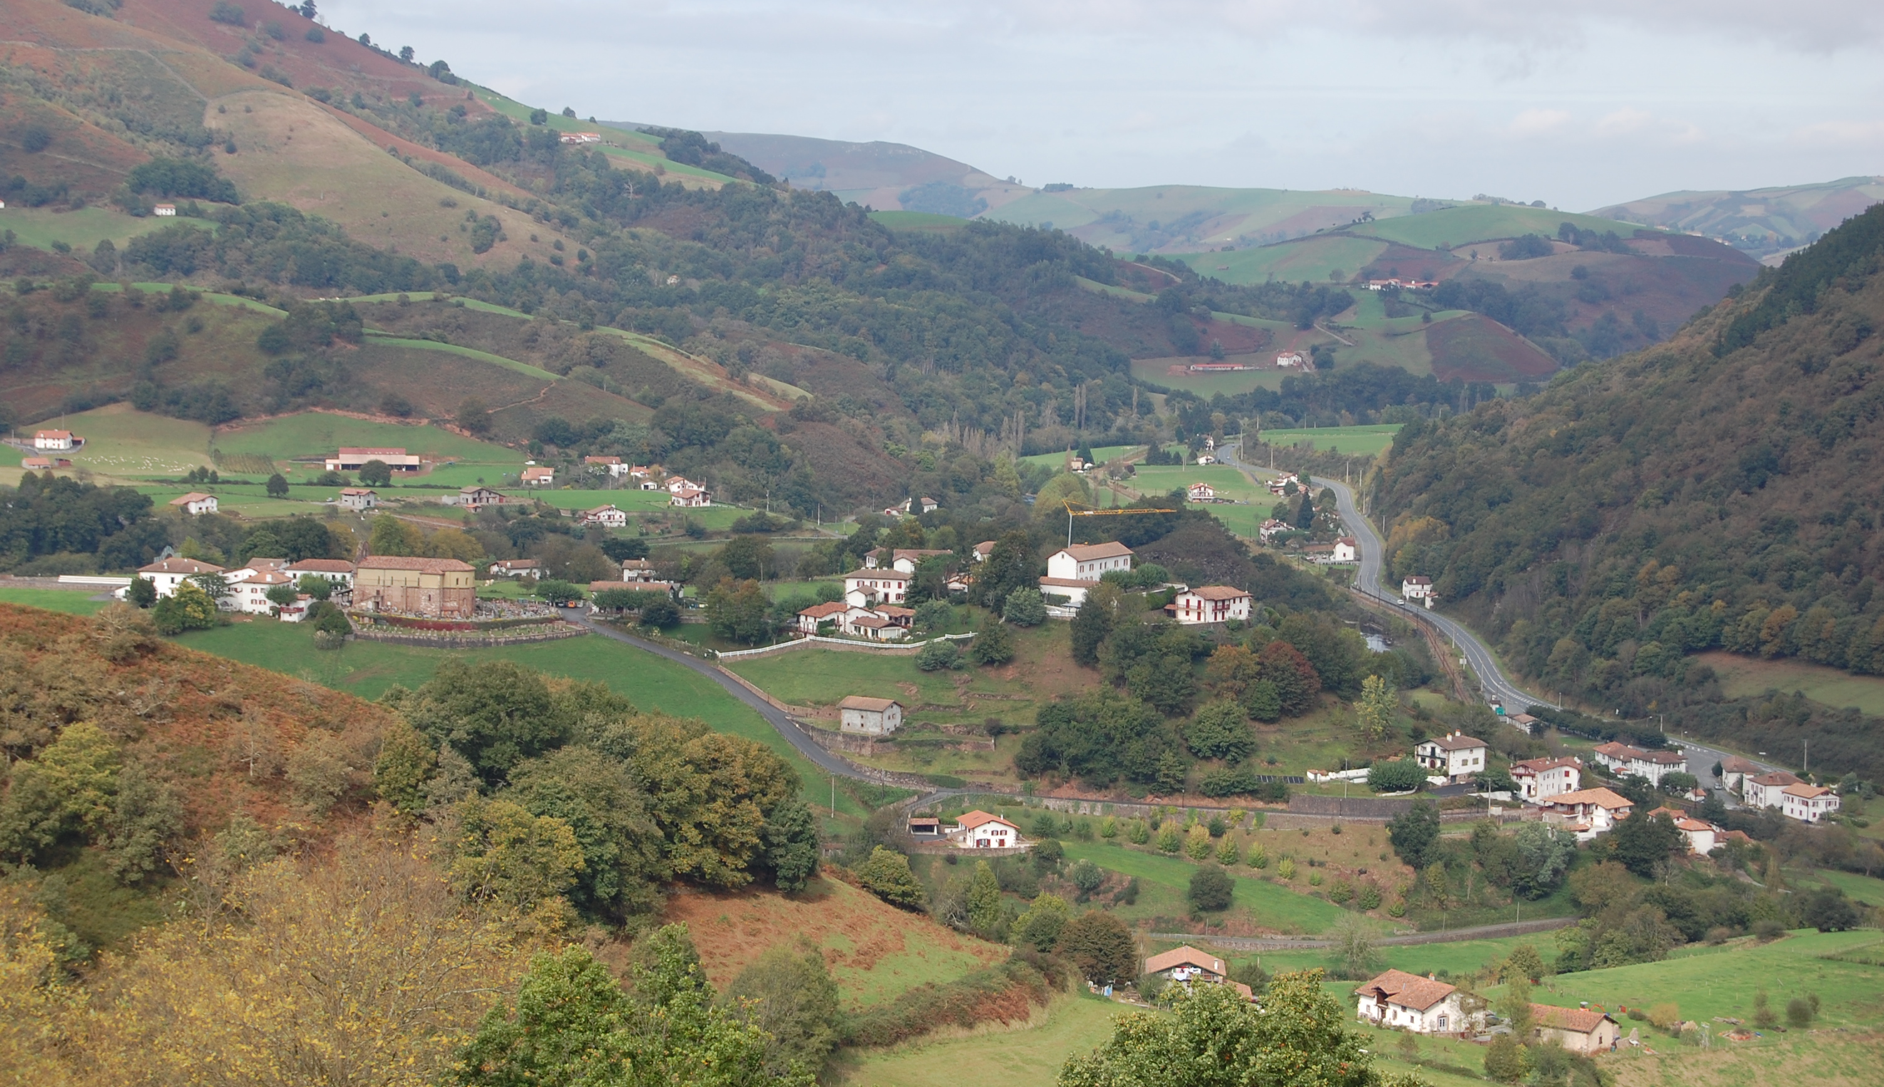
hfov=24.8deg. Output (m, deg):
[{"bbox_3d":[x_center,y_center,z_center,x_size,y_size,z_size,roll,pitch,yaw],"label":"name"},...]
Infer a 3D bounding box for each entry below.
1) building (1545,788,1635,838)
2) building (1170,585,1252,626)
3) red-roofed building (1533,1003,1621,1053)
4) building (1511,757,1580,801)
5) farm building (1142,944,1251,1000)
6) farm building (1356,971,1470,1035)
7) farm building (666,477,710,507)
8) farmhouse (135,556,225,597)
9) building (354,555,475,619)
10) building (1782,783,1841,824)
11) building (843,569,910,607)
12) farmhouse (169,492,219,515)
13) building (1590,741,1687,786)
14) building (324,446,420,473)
[{"bbox_3d":[152.660,62.850,1010.460,10.230,8.670,19.770,-4,6,-41],"label":"building"},{"bbox_3d":[66.970,15.090,1054.090,16.580,7.930,10.450,-4,6,-41],"label":"building"},{"bbox_3d":[98.740,76.000,672.690,8.140,5.500,13.990,-4,6,-42],"label":"red-roofed building"},{"bbox_3d":[144.840,56.520,1028.310,9.000,9.200,15.000,4,6,40],"label":"building"},{"bbox_3d":[42.460,70.640,700.660,16.820,7.210,13.940,0,4,7],"label":"farm building"},{"bbox_3d":[83.320,78.970,741.250,13.750,7.680,19.050,-3,6,-29],"label":"farm building"},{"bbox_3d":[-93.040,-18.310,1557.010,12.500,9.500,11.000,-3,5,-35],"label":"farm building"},{"bbox_3d":[-191.310,8.930,1078.120,18.300,10.300,12.000,2,5,16],"label":"farmhouse"},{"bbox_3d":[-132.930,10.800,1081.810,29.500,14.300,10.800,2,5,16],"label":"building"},{"bbox_3d":[214.370,63.660,1056.850,8.640,7.930,13.250,-2,5,-21],"label":"building"},{"bbox_3d":[-14.900,10.680,1072.190,16.530,8.270,11.000,1,4,16],"label":"building"},{"bbox_3d":[-274.600,-14.900,1576.190,13.500,6.800,13.000,-4,7,-43],"label":"farmhouse"},{"bbox_3d":[192.720,61.320,1180.430,10.240,9.040,30.130,-2,5,-25],"label":"building"},{"bbox_3d":[-222.550,-32.790,1678.970,35.470,8.650,18.000,0,4,1],"label":"building"}]

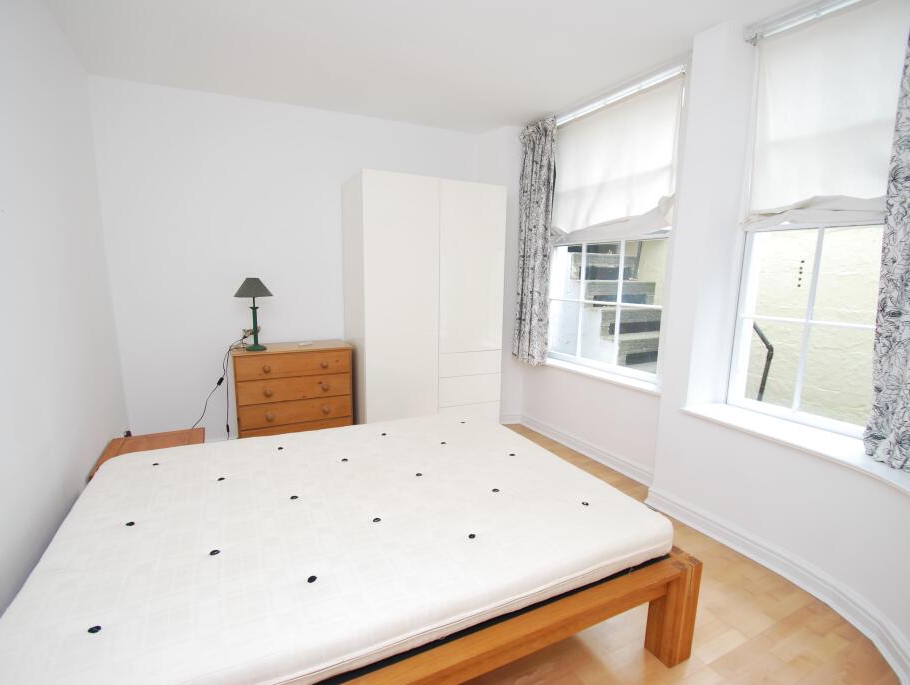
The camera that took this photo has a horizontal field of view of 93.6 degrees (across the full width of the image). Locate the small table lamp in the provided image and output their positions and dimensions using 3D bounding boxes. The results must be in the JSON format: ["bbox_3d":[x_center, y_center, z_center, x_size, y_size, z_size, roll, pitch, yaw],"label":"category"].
[{"bbox_3d":[-1.420,-0.201,3.042,0.241,0.498,0.241,-3,10,-23],"label":"small table lamp"}]

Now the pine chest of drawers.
[{"bbox_3d":[-1.203,0.421,3.244,0.802,0.790,0.383,-3,10,-23],"label":"pine chest of drawers"}]

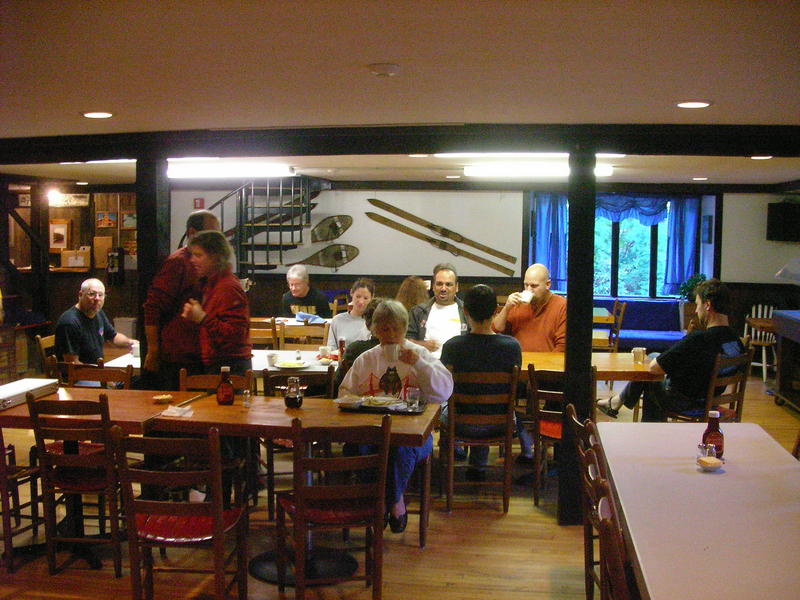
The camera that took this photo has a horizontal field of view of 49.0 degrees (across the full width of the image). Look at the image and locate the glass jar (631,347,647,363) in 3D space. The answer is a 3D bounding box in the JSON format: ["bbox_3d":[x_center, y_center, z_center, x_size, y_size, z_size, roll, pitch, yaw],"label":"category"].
[{"bbox_3d":[1.673,0.378,6.142,0.098,0.105,0.098,1,5,10],"label":"glass jar"}]

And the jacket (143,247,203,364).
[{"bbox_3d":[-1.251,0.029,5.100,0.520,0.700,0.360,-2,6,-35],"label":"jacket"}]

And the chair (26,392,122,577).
[{"bbox_3d":[-1.441,0.833,4.101,0.440,0.870,0.470,1,5,3],"label":"chair"}]

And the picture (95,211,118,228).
[{"bbox_3d":[-3.823,-1.046,11.450,0.310,0.230,0.030,1,5,7],"label":"picture"}]

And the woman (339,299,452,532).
[{"bbox_3d":[-0.016,0.642,4.760,0.600,1.280,0.700,1,5,6],"label":"woman"}]

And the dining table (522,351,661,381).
[{"bbox_3d":[0.820,0.781,5.860,1.650,0.755,0.840,1,5,1],"label":"dining table"}]

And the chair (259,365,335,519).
[{"bbox_3d":[-0.649,0.796,5.256,0.440,0.850,0.420,-1,6,-21],"label":"chair"}]

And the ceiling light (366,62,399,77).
[{"bbox_3d":[-0.057,-0.790,3.048,0.120,0.040,0.120,1,5,0],"label":"ceiling light"}]

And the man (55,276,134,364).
[{"bbox_3d":[-1.927,0.492,5.779,0.780,1.270,0.570,3,5,22],"label":"man"}]

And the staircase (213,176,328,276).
[{"bbox_3d":[-1.785,-0.335,10.222,1.450,2.180,1.450,1,5,8],"label":"staircase"}]

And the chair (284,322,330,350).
[{"bbox_3d":[-0.817,0.642,7.192,0.440,0.870,0.460,1,5,6],"label":"chair"}]

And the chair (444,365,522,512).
[{"bbox_3d":[0.455,0.777,5.127,0.440,0.870,0.470,0,5,-4],"label":"chair"}]

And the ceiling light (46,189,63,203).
[{"bbox_3d":[-4.406,-1.333,11.200,0.180,0.170,0.180,1,5,6],"label":"ceiling light"}]

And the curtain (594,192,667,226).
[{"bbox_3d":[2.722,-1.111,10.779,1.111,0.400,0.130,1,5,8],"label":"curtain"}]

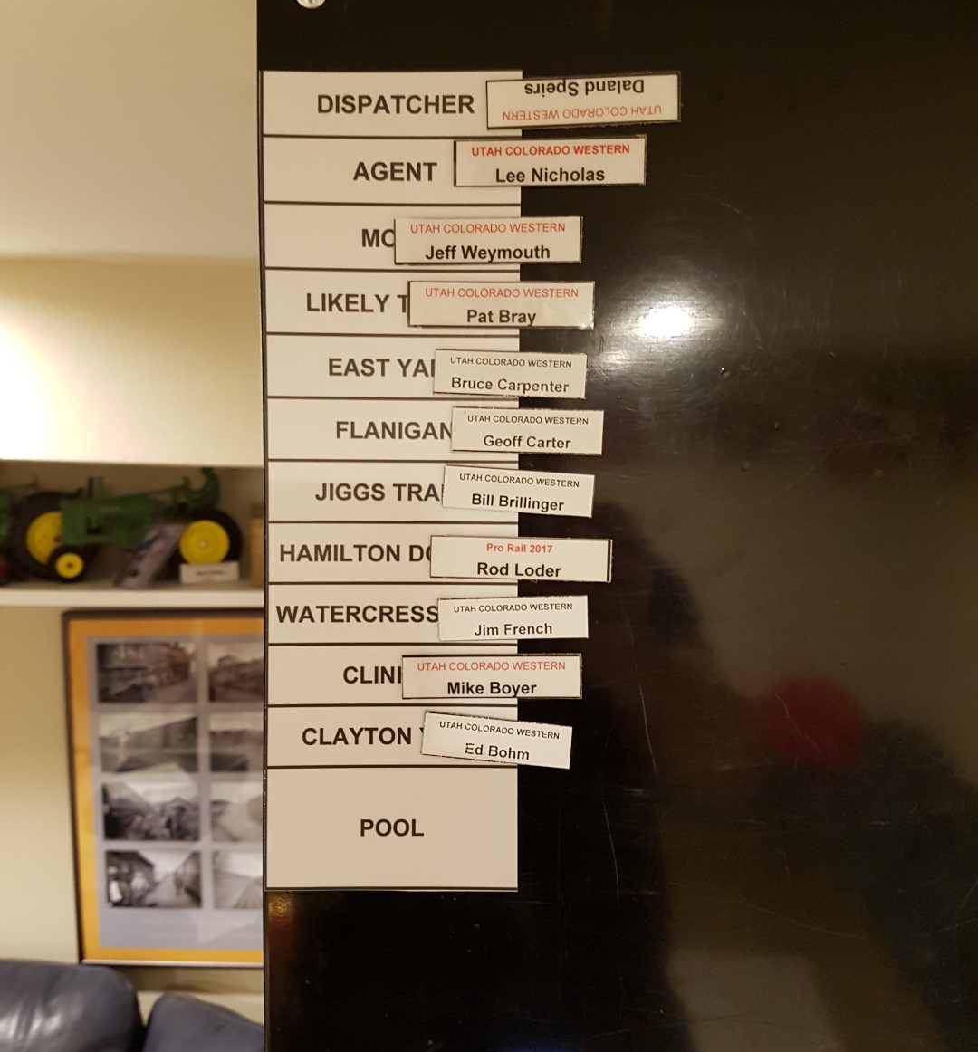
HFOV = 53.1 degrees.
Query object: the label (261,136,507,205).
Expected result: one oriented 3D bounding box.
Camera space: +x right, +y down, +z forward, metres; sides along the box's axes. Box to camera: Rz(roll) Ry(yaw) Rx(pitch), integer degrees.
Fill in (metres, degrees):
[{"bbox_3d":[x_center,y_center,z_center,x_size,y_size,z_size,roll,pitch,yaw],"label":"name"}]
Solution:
[{"bbox_3d":[-0.032,-0.117,0.323,0.085,0.022,0.001,0,3,0],"label":"label"}]

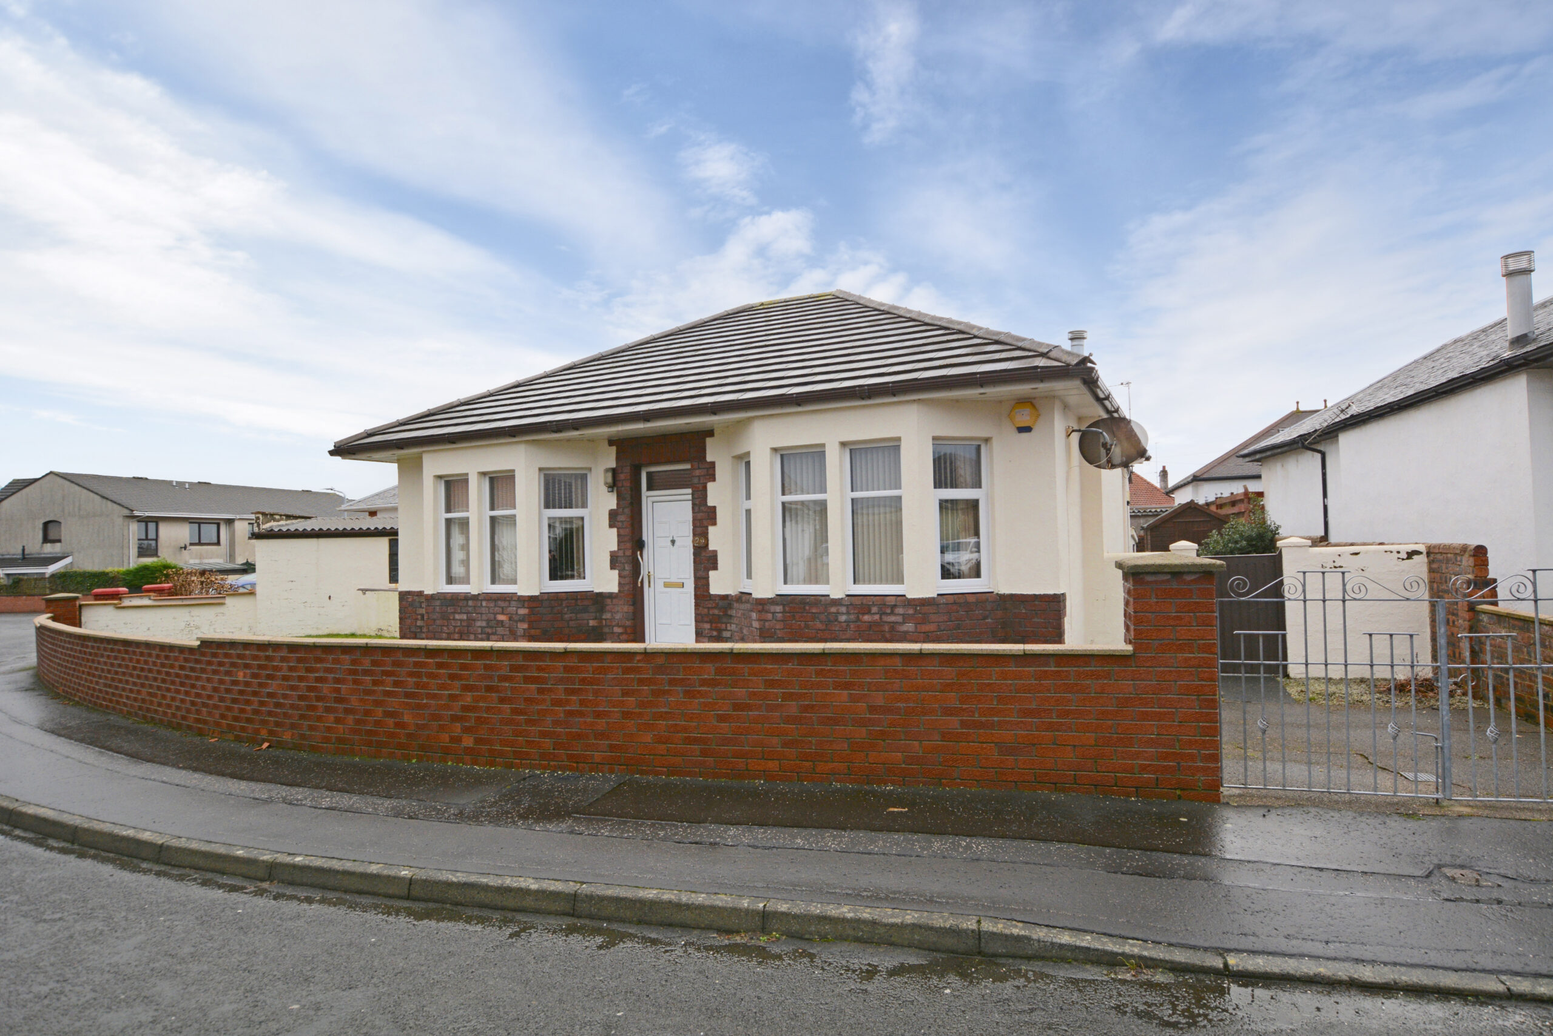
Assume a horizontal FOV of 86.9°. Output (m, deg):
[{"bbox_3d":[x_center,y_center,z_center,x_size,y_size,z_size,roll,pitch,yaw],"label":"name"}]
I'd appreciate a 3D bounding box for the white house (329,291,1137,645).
[{"bbox_3d":[0.184,-0.830,13.768,10.750,5.690,8.950,-2,-2,28],"label":"white house"}]

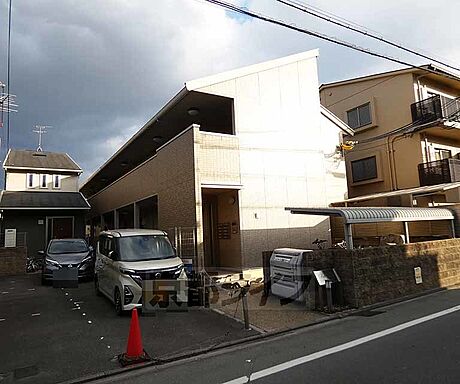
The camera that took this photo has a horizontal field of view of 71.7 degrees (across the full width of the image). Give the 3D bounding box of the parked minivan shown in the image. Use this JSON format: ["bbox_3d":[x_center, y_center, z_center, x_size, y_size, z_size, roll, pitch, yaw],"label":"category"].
[{"bbox_3d":[-2.350,1.863,8.136,1.475,1.780,3.395,1,-8,-30],"label":"parked minivan"}]

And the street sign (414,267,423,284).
[{"bbox_3d":[4.547,2.011,7.658,0.260,0.370,0.030,1,-7,-32],"label":"street sign"}]

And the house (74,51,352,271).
[{"bbox_3d":[-3.568,-0.199,19.221,7.359,8.131,20.655,2,-9,-33],"label":"house"}]

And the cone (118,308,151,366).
[{"bbox_3d":[-1.330,1.958,4.446,0.380,0.700,0.380,1,-7,-32],"label":"cone"}]

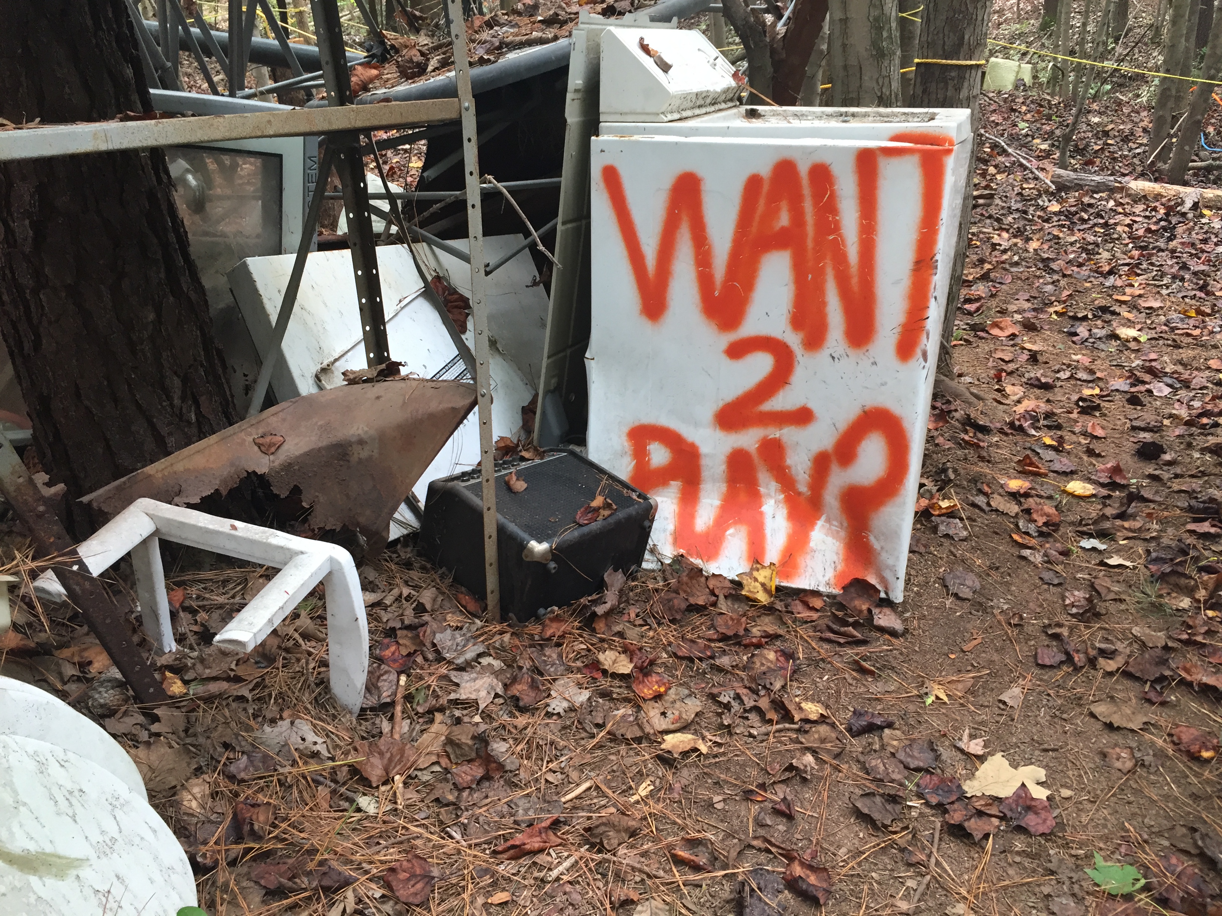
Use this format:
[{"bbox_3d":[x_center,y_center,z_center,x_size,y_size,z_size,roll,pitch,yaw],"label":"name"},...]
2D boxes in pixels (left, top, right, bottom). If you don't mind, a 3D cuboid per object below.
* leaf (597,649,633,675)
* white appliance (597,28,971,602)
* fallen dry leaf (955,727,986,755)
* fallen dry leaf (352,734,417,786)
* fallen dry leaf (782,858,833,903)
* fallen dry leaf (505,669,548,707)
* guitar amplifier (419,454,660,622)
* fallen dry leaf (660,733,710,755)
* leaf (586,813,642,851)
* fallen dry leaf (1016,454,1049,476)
[{"bbox_3d":[0.009,0.370,1.849,0.060,0.020,0.046,3,22,9],"label":"leaf"},{"bbox_3d":[0.393,-0.368,2.265,0.655,1.084,0.675,7,23,18],"label":"white appliance"},{"bbox_3d":[0.573,0.449,1.612,0.046,0.020,0.043,20,30,38],"label":"fallen dry leaf"},{"bbox_3d":[-0.361,0.468,1.610,0.083,0.020,0.108,-21,32,-38],"label":"fallen dry leaf"},{"bbox_3d":[0.261,0.560,1.353,0.060,0.027,0.048,14,26,32],"label":"fallen dry leaf"},{"bbox_3d":[-0.147,0.396,1.764,0.062,0.022,0.076,-22,33,-40],"label":"fallen dry leaf"},{"bbox_3d":[-0.143,0.137,2.093,0.326,0.186,0.338,34,34,32],"label":"guitar amplifier"},{"bbox_3d":[0.115,0.457,1.641,0.078,0.015,0.038,-2,25,-4],"label":"fallen dry leaf"},{"bbox_3d":[0.007,0.522,1.435,0.072,0.025,0.053,-13,27,-28],"label":"leaf"},{"bbox_3d":[1.050,0.022,2.567,0.060,0.030,0.083,-11,27,-23],"label":"fallen dry leaf"}]

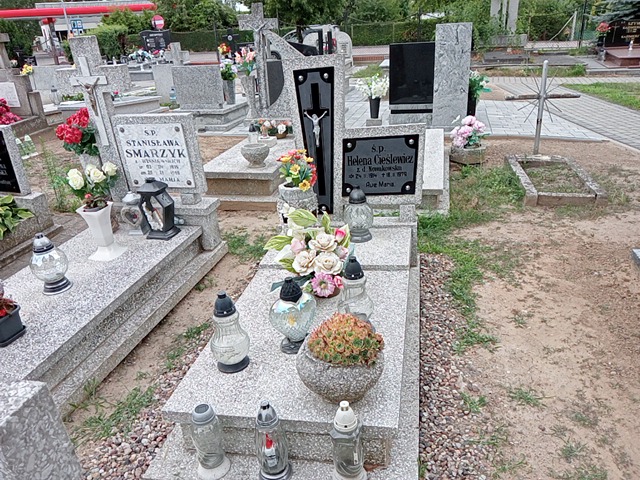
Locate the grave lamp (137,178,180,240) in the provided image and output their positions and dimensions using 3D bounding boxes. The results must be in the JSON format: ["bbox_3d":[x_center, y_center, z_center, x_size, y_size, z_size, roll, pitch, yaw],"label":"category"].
[{"bbox_3d":[-0.984,-0.201,3.152,0.176,0.363,0.171,0,22,12],"label":"grave lamp"}]

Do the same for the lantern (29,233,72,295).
[{"bbox_3d":[-1.363,0.110,2.617,0.184,0.291,0.184,-14,23,-27],"label":"lantern"}]

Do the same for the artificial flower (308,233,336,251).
[{"bbox_3d":[0.011,0.010,2.362,0.128,0.090,0.111,-3,20,0],"label":"artificial flower"}]

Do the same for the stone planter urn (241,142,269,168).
[{"bbox_3d":[-0.602,-0.793,4.872,0.270,0.190,0.270,2,22,11],"label":"stone planter urn"}]

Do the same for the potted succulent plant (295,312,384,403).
[{"bbox_3d":[0.064,0.373,1.676,0.283,0.271,0.283,-3,20,1],"label":"potted succulent plant"}]

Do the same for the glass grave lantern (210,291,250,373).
[{"bbox_3d":[-0.326,0.318,1.867,0.145,0.301,0.145,0,22,12],"label":"glass grave lantern"}]

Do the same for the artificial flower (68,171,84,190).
[{"bbox_3d":[-1.367,-0.333,2.897,0.102,0.111,0.102,-13,22,-24],"label":"artificial flower"}]

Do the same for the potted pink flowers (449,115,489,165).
[{"bbox_3d":[1.588,-1.075,5.536,0.418,0.473,0.396,0,22,12],"label":"potted pink flowers"}]

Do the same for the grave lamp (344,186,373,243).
[{"bbox_3d":[0.224,-0.151,2.974,0.163,0.300,0.163,-2,20,4],"label":"grave lamp"}]

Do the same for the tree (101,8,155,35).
[{"bbox_3d":[-13.386,-14.151,36.000,4.000,3.800,3.800,0,23,11],"label":"tree"}]

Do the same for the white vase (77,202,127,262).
[{"bbox_3d":[-1.285,-0.061,3.033,0.195,0.298,0.195,0,23,11],"label":"white vase"}]

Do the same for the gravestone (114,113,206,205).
[{"bbox_3d":[-1.077,-0.547,3.497,0.530,0.588,0.106,2,21,14],"label":"gravestone"}]

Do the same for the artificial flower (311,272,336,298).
[{"bbox_3d":[0.015,0.196,2.218,0.108,0.103,0.049,-4,-3,0],"label":"artificial flower"}]

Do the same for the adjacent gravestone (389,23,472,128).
[{"bbox_3d":[1.472,-2.239,7.121,1.075,1.300,0.176,3,23,17],"label":"adjacent gravestone"}]

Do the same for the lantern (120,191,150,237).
[{"bbox_3d":[-1.226,-0.180,3.405,0.143,0.284,0.106,-5,20,-4],"label":"lantern"}]

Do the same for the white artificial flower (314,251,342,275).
[{"bbox_3d":[0.037,0.100,2.204,0.112,0.093,0.073,-4,-3,1],"label":"white artificial flower"}]

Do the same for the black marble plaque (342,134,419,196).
[{"bbox_3d":[0.344,-0.423,2.982,0.425,0.343,0.020,-2,21,7],"label":"black marble plaque"}]

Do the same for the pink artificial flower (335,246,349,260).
[{"bbox_3d":[0.097,0.060,2.341,0.065,0.064,0.064,-3,20,2],"label":"pink artificial flower"}]

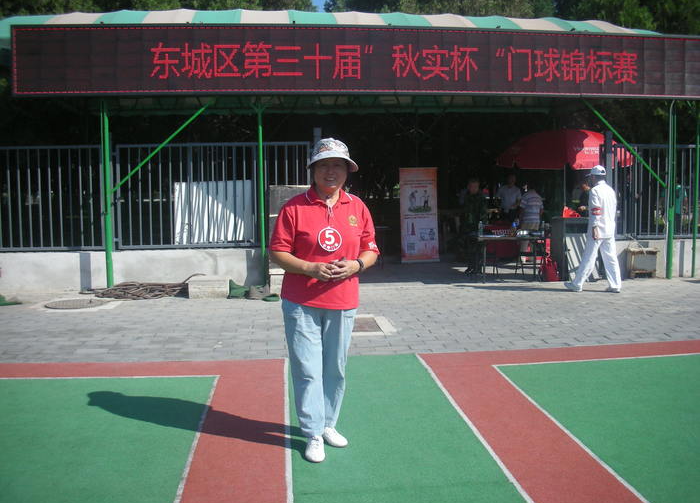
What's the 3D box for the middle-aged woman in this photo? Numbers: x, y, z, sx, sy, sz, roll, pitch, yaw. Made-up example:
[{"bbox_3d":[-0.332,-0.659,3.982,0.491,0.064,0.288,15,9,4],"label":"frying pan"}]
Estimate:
[{"bbox_3d":[-0.147,0.245,3.709,0.540,1.635,0.420,-1,6,-6],"label":"middle-aged woman"}]

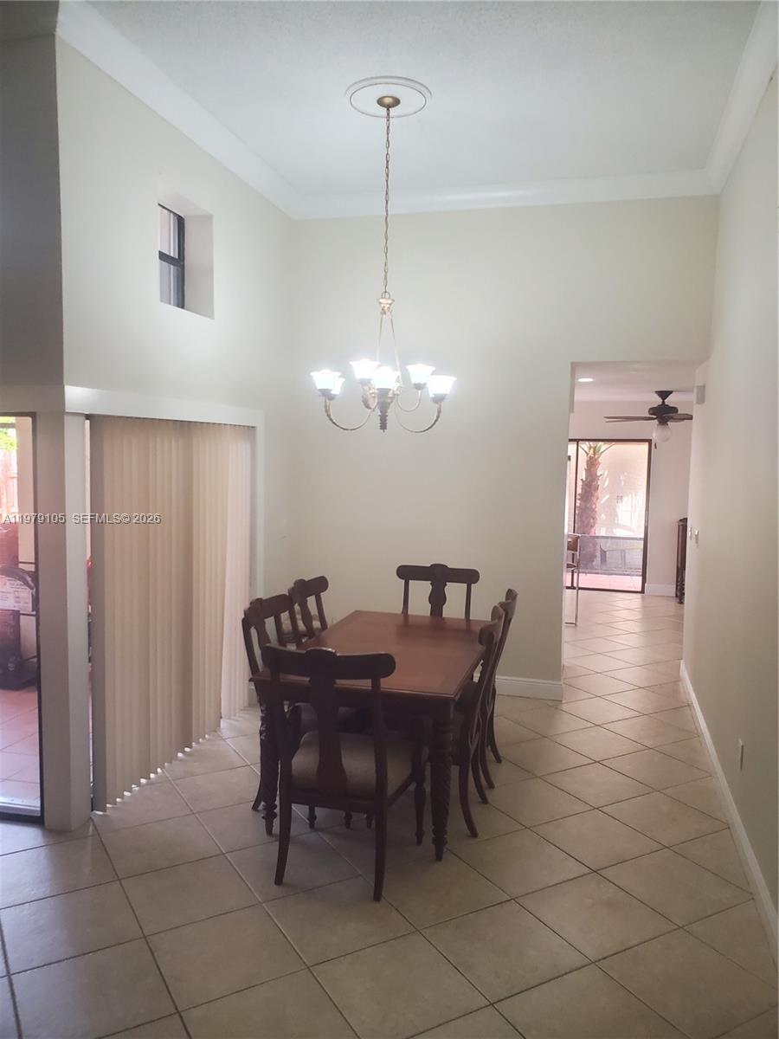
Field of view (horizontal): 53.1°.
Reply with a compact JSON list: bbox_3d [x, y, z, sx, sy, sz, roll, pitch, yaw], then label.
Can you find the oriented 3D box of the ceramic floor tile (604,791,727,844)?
[{"bbox_3d":[1.385,1.508,3.953,0.448,0.010,0.448,-2,5,-30],"label":"ceramic floor tile"}]

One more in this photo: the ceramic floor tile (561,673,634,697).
[{"bbox_3d":[1.668,1.324,6.213,0.448,0.010,0.448,-2,5,-30],"label":"ceramic floor tile"}]

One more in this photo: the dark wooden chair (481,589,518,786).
[{"bbox_3d":[0.409,0.923,4.449,0.630,1.035,0.530,2,5,15],"label":"dark wooden chair"}]

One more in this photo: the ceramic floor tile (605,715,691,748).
[{"bbox_3d":[1.710,1.400,5.149,0.449,0.010,0.449,-2,5,-30],"label":"ceramic floor tile"}]

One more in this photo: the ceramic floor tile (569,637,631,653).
[{"bbox_3d":[2.009,1.226,7.456,0.448,0.010,0.448,-2,5,-30],"label":"ceramic floor tile"}]

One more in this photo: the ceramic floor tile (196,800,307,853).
[{"bbox_3d":[-0.652,1.487,3.832,0.452,0.010,0.452,-2,6,-30],"label":"ceramic floor tile"}]

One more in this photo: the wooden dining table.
[{"bbox_3d":[0.028,1.066,4.305,0.965,0.766,1.640,2,5,15],"label":"wooden dining table"}]

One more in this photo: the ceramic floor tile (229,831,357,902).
[{"bbox_3d":[-0.425,1.511,3.412,0.449,0.010,0.449,-2,5,-30],"label":"ceramic floor tile"}]

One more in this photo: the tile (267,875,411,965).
[{"bbox_3d":[-0.201,1.560,3.043,0.452,0.010,0.452,-2,6,-30],"label":"tile"}]

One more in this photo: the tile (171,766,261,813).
[{"bbox_3d":[-0.878,1.451,4.227,0.452,0.010,0.452,-2,6,-30],"label":"tile"}]

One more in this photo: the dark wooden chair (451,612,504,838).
[{"bbox_3d":[0.244,0.957,3.889,0.612,1.036,0.566,2,5,14],"label":"dark wooden chair"}]

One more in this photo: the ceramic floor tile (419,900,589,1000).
[{"bbox_3d":[0.417,1.566,2.852,0.449,0.010,0.449,-2,5,-30],"label":"ceramic floor tile"}]

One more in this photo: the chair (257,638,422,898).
[{"bbox_3d":[-0.186,0.993,3.369,0.566,1.036,0.612,2,5,15],"label":"chair"}]

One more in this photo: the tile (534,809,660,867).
[{"bbox_3d":[0.988,1.520,3.727,0.448,0.010,0.448,-2,5,-30],"label":"tile"}]

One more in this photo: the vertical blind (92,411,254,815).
[{"bbox_3d":[-1.197,0.404,4.632,0.100,1.970,1.810,2,5,15],"label":"vertical blind"}]

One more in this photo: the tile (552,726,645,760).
[{"bbox_3d":[1.317,1.413,4.925,0.449,0.010,0.449,-2,5,-30],"label":"tile"}]

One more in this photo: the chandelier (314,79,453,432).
[{"bbox_3d":[-0.019,-1.360,4.232,0.802,1.762,0.802,1,5,0],"label":"chandelier"}]

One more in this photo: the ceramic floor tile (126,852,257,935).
[{"bbox_3d":[-0.819,1.524,3.187,0.449,0.010,0.449,-2,5,-30],"label":"ceramic floor tile"}]

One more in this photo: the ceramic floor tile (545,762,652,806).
[{"bbox_3d":[1.157,1.467,4.340,0.452,0.010,0.452,-2,6,-30],"label":"ceramic floor tile"}]

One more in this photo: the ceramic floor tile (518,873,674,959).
[{"bbox_3d":[0.818,1.569,3.105,0.448,0.010,0.448,-2,5,-30],"label":"ceramic floor tile"}]

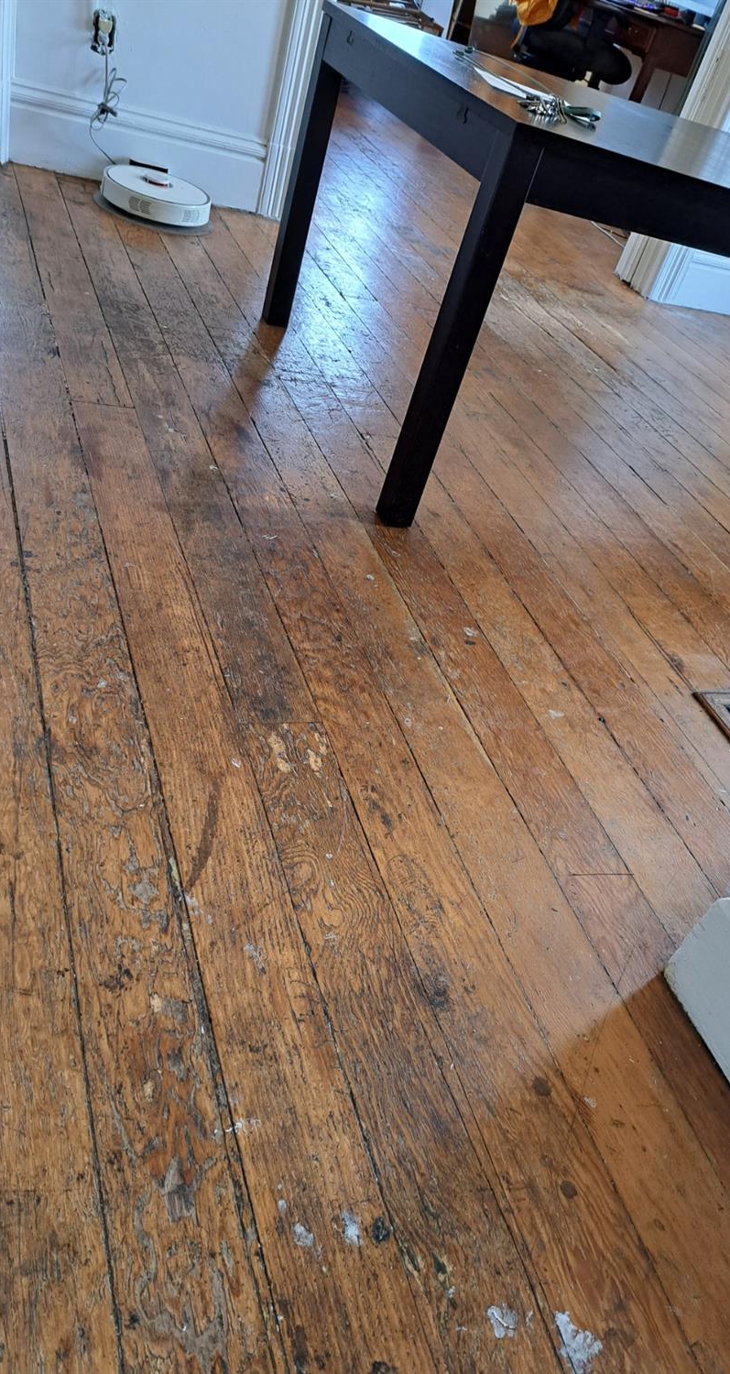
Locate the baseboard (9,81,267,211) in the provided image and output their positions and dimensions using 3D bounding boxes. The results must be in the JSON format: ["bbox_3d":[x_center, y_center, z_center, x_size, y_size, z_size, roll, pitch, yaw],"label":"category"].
[{"bbox_3d":[-0.758,-1.834,3.257,0.847,0.235,0.030,0,42,-22],"label":"baseboard"}]

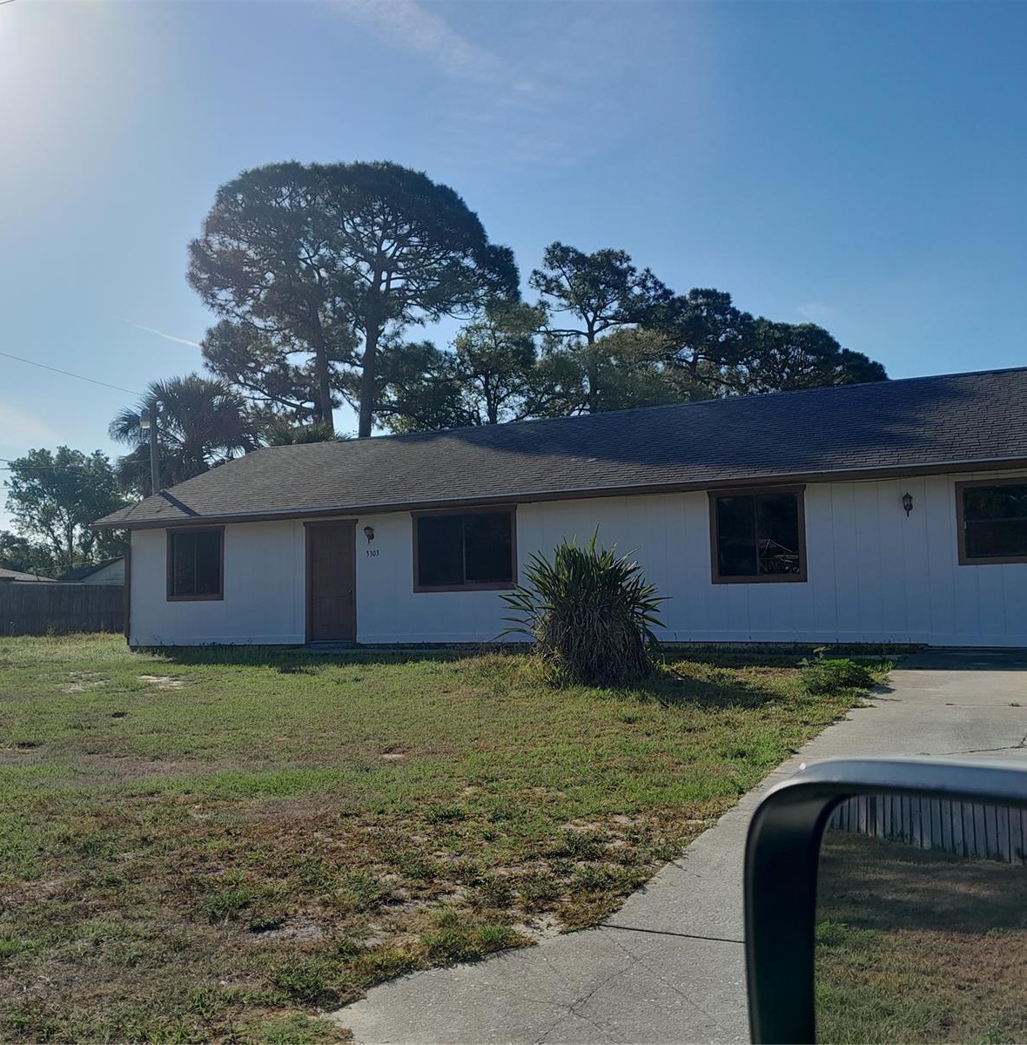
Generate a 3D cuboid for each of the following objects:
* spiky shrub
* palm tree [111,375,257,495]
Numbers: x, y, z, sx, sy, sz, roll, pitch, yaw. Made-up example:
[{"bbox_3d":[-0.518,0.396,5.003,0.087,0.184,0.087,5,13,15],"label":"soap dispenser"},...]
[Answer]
[{"bbox_3d":[0.847,0.974,12.461,1.820,1.615,1.750,-1,-5,0],"label":"spiky shrub"},{"bbox_3d":[-10.739,-0.454,35.181,4.600,8.632,4.600,-1,-5,0],"label":"palm tree"}]

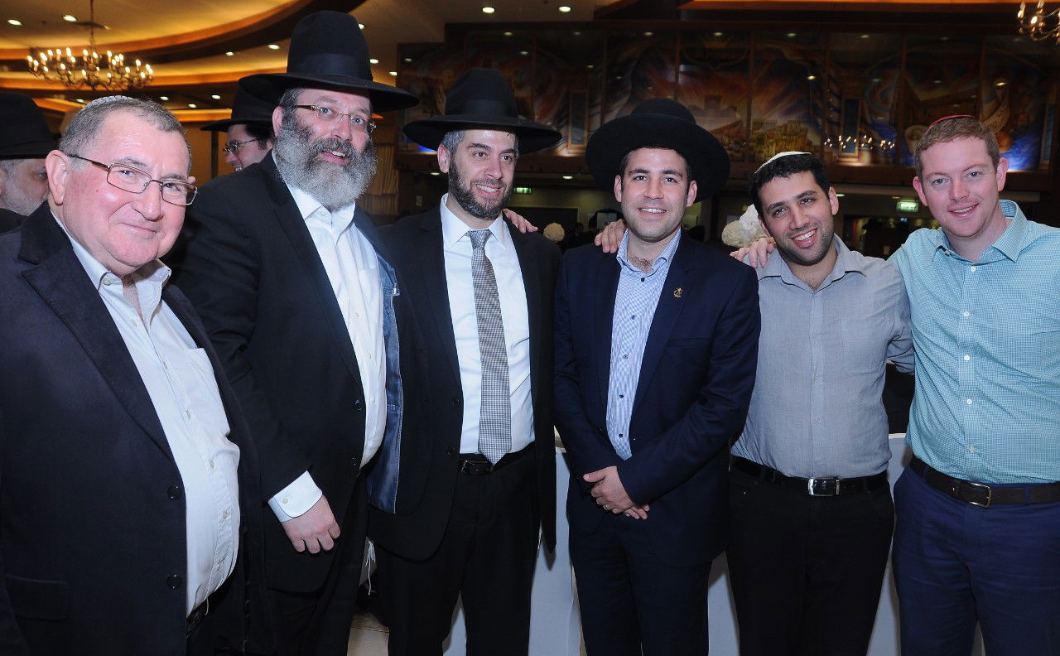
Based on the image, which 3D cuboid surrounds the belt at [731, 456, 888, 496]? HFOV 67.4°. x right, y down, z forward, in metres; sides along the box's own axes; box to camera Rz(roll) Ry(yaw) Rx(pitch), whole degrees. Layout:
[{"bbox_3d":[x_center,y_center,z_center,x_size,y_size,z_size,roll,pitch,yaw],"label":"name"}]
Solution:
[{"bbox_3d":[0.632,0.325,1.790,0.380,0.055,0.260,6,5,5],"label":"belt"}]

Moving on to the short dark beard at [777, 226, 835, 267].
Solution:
[{"bbox_3d":[0.592,-0.178,1.710,0.125,0.080,0.095,-18,4,23],"label":"short dark beard"}]

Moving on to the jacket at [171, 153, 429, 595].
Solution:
[{"bbox_3d":[-0.445,0.075,1.570,0.380,0.810,0.580,5,6,42],"label":"jacket"}]

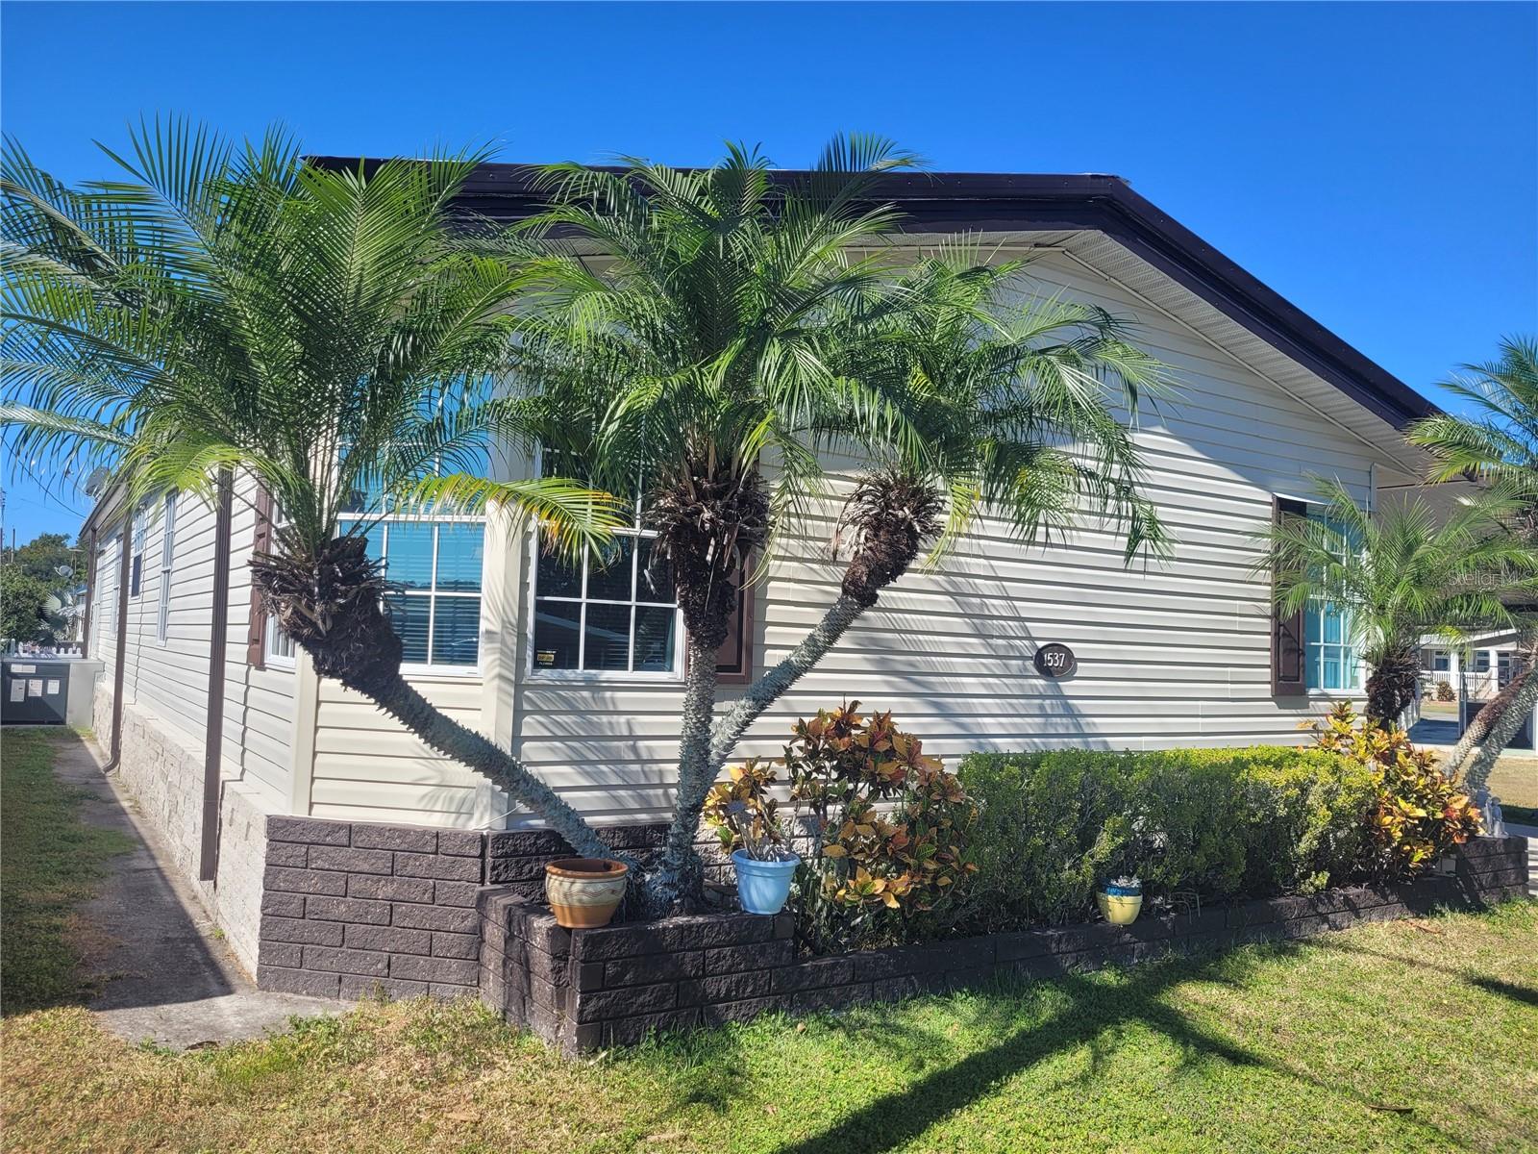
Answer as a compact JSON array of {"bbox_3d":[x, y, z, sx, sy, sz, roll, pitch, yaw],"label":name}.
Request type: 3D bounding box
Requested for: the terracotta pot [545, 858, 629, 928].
[{"bbox_3d":[-0.667,1.155,4.212,0.299,0.200,0.299,3,-4,-8],"label":"terracotta pot"}]

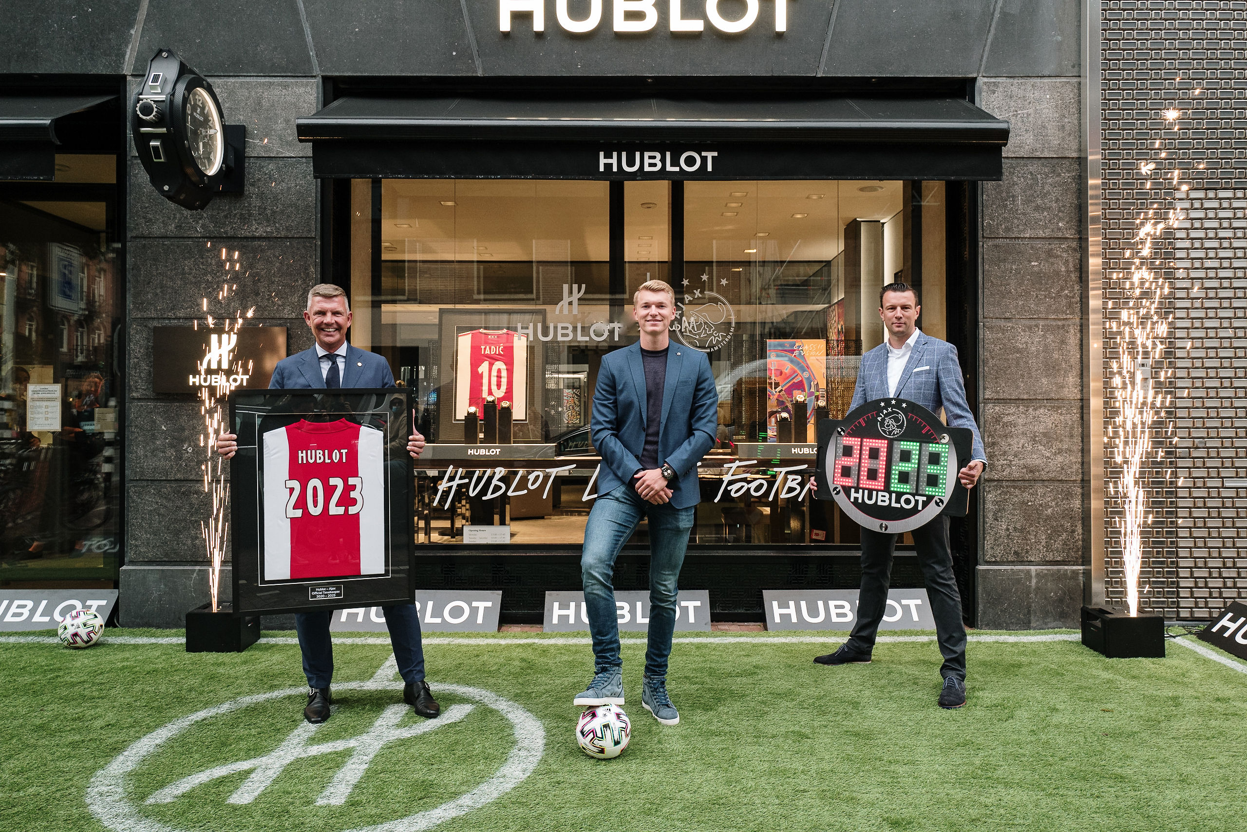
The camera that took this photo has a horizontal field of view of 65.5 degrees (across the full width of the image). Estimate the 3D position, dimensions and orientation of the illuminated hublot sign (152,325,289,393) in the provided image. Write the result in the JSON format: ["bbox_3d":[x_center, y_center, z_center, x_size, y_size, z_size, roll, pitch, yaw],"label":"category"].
[{"bbox_3d":[-2.444,-0.339,5.870,0.810,0.400,0.050,0,1,0],"label":"illuminated hublot sign"}]

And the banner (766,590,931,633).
[{"bbox_3d":[1.365,1.178,5.885,1.000,0.280,0.020,0,-40,0],"label":"banner"}]

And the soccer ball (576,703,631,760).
[{"bbox_3d":[-0.079,1.258,3.880,0.220,0.220,0.220,0,1,0],"label":"soccer ball"}]

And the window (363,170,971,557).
[{"bbox_3d":[0.163,-0.400,6.160,3.800,2.500,0.140,0,1,0],"label":"window"}]

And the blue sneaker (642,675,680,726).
[{"bbox_3d":[0.164,1.262,4.360,0.110,0.160,0.300,0,1,-19],"label":"blue sneaker"}]

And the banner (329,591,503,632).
[{"bbox_3d":[-1.254,1.178,5.885,1.000,0.280,0.020,0,-40,0],"label":"banner"}]

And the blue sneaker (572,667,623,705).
[{"bbox_3d":[-0.098,1.090,3.920,0.110,0.155,0.300,-10,-19,29],"label":"blue sneaker"}]

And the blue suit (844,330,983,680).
[{"bbox_3d":[1.381,0.430,4.750,0.700,1.690,0.520,0,1,22],"label":"blue suit"}]

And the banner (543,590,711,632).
[{"bbox_3d":[0.022,1.180,5.885,1.000,0.280,0.020,0,-40,0],"label":"banner"}]

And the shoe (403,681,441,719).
[{"bbox_3d":[-0.915,1.280,4.410,0.110,0.120,0.310,0,1,-27],"label":"shoe"}]

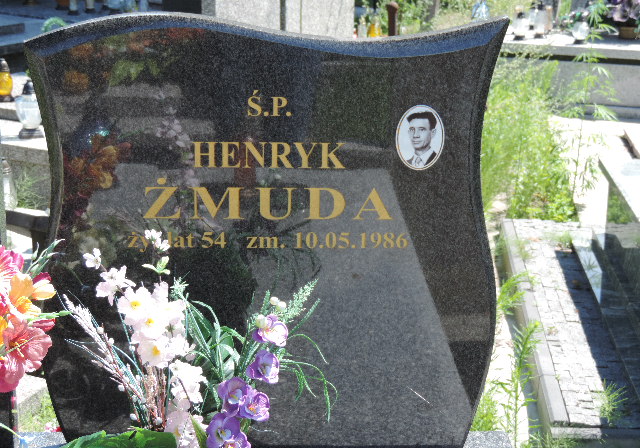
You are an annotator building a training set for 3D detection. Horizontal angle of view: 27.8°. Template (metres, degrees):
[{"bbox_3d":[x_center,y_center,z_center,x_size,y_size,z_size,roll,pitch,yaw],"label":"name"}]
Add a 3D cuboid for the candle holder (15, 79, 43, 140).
[{"bbox_3d":[-1.341,-0.533,6.000,0.145,0.262,0.145,0,13,0],"label":"candle holder"}]

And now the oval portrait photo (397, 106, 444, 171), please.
[{"bbox_3d":[0.186,-0.159,2.385,0.090,0.121,0.008,1,14,3],"label":"oval portrait photo"}]

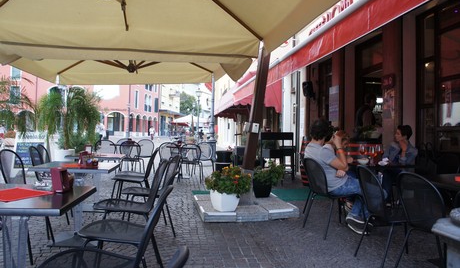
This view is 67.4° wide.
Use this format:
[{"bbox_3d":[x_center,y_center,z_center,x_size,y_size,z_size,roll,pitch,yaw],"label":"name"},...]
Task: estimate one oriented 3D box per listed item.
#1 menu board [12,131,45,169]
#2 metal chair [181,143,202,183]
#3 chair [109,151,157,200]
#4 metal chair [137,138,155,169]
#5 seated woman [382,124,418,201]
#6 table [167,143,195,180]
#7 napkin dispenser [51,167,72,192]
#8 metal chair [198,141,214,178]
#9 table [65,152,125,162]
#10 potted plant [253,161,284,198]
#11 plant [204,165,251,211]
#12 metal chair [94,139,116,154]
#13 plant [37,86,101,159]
[{"bbox_3d":[-4.620,0.473,8.000,0.730,1.050,0.520,1,0,-5],"label":"menu board"},{"bbox_3d":[-0.895,0.658,7.820,0.490,0.840,0.570,2,0,-5],"label":"metal chair"},{"bbox_3d":[-1.270,0.636,4.750,0.570,0.840,0.490,2,0,3],"label":"chair"},{"bbox_3d":[-2.090,0.606,8.500,0.490,0.840,0.570,2,0,19],"label":"metal chair"},{"bbox_3d":[2.420,0.518,4.950,0.660,1.270,0.500,1,0,-15],"label":"seated woman"},{"bbox_3d":[-1.180,0.702,8.460,0.700,0.740,0.700,2,0,-6],"label":"table"},{"bbox_3d":[-0.985,0.267,2.060,0.085,0.142,0.140,1,0,9],"label":"napkin dispenser"},{"bbox_3d":[-0.660,0.667,8.700,0.490,0.840,0.570,2,0,27],"label":"metal chair"},{"bbox_3d":[-1.880,0.689,4.990,0.750,0.740,0.680,1,0,-4],"label":"table"},{"bbox_3d":[0.640,0.740,5.650,0.500,0.580,0.460,2,0,0],"label":"potted plant"},{"bbox_3d":[-0.030,0.699,4.580,0.600,0.600,0.580,1,0,0],"label":"plant"},{"bbox_3d":[-2.740,0.587,8.050,0.490,0.840,0.570,2,0,14],"label":"metal chair"},{"bbox_3d":[-3.850,-0.055,8.200,1.420,2.140,1.350,1,0,0],"label":"plant"}]

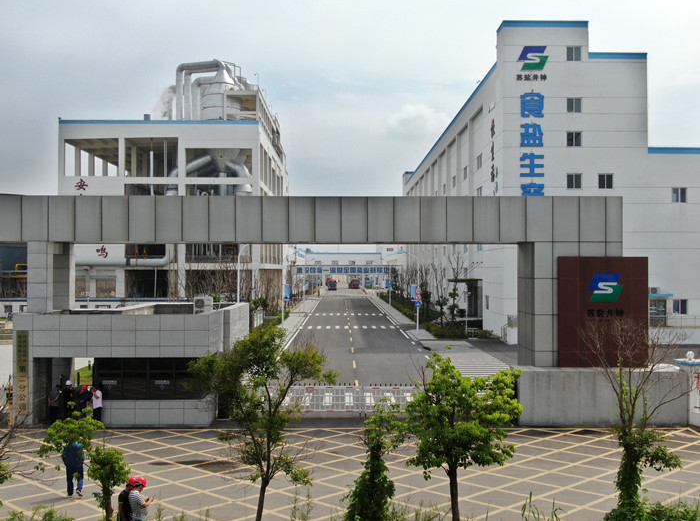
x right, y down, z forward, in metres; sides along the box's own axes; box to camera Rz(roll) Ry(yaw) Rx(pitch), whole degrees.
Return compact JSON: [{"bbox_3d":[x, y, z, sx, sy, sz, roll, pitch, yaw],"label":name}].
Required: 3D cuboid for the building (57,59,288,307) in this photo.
[{"bbox_3d":[-26.118,-9.944,142.000,27.200,36.000,54.000,0,-1,-1],"label":"building"}]

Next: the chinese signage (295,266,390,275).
[{"bbox_3d":[-1.943,3.532,300.000,34.500,2.700,0.400,0,-1,-1],"label":"chinese signage"}]

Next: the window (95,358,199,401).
[{"bbox_3d":[-8.154,4.776,34.200,4.280,1.700,0.130,0,-1,-1],"label":"window"}]

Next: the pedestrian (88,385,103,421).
[{"bbox_3d":[-10.213,5.887,34.150,0.480,1.670,0.500,0,-1,-12],"label":"pedestrian"}]

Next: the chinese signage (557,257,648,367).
[{"bbox_3d":[10.720,2.194,35.900,3.790,4.650,0.250,0,-1,-1],"label":"chinese signage"}]

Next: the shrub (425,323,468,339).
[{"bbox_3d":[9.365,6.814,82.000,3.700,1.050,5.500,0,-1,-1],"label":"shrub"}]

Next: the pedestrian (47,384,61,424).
[{"bbox_3d":[-11.969,5.880,34.400,0.450,1.690,0.500,0,-1,-30],"label":"pedestrian"}]

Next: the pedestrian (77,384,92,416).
[{"bbox_3d":[-10.682,5.869,34.300,0.450,1.710,0.500,0,-1,-27],"label":"pedestrian"}]

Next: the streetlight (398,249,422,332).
[{"bbox_3d":[6.402,3.226,87.000,2.100,8.300,0.400,0,-1,-1],"label":"streetlight"}]

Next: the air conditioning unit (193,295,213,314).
[{"bbox_3d":[-7.469,2.507,43.450,0.960,1.250,0.370,0,-1,-1],"label":"air conditioning unit"}]

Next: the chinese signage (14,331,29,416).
[{"bbox_3d":[-13.099,4.507,33.970,0.490,3.380,0.070,0,-1,-1],"label":"chinese signage"}]

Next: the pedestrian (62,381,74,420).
[{"bbox_3d":[-11.522,5.835,34.800,0.420,1.790,0.500,0,-1,9],"label":"pedestrian"}]

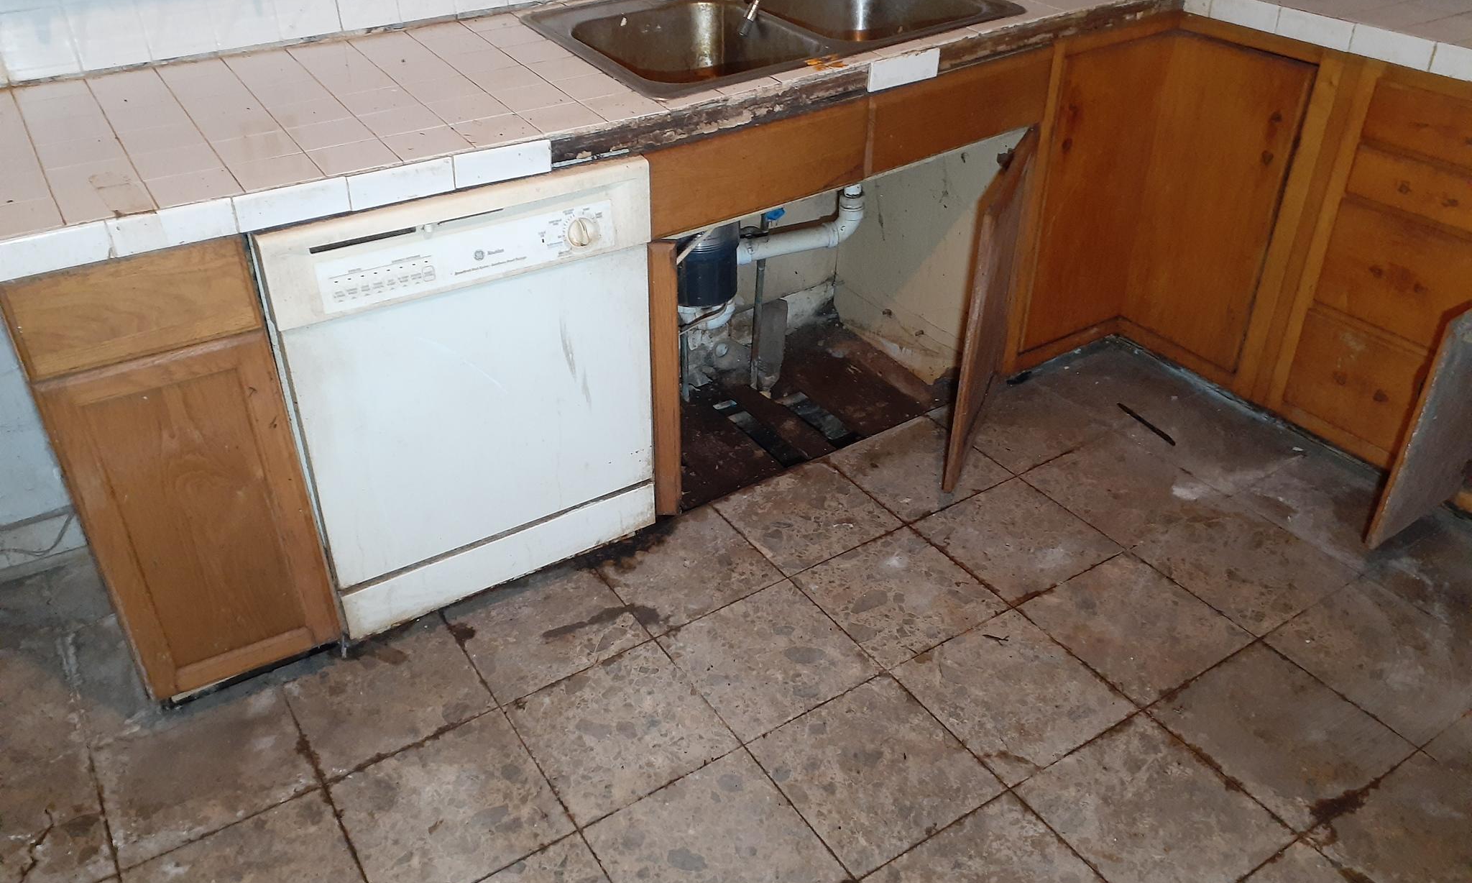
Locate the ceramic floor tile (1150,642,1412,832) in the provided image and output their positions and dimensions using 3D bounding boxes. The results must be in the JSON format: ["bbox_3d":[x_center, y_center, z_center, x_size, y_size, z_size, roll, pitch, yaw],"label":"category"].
[{"bbox_3d":[0.865,0.461,1.832,0.287,0.010,0.289,-21,38,-25],"label":"ceramic floor tile"}]

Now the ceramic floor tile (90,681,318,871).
[{"bbox_3d":[-0.874,0.530,1.889,0.303,0.011,0.303,-20,38,-26],"label":"ceramic floor tile"}]

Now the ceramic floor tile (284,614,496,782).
[{"bbox_3d":[-0.605,0.433,1.991,0.292,0.011,0.279,-20,38,-26],"label":"ceramic floor tile"}]

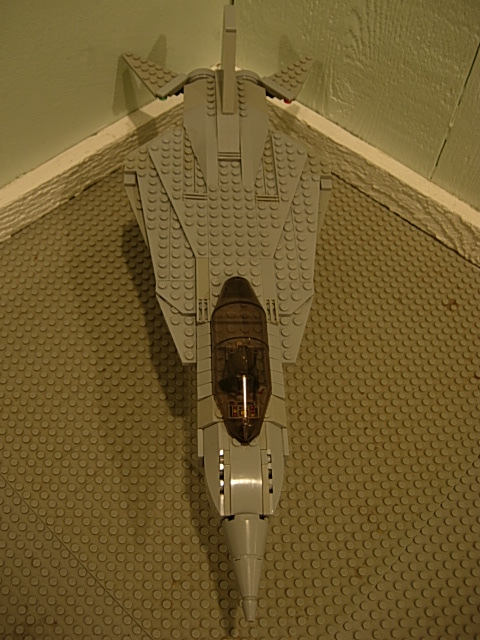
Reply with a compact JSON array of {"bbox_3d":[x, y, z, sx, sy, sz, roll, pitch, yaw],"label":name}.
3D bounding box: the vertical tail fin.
[{"bbox_3d":[-0.008,-0.192,0.474,0.008,0.053,0.062,0,55,-4],"label":"vertical tail fin"}]

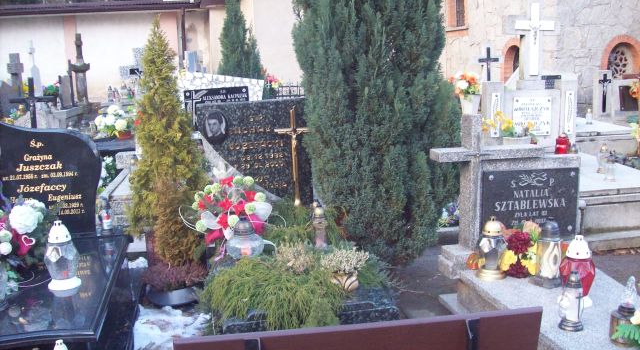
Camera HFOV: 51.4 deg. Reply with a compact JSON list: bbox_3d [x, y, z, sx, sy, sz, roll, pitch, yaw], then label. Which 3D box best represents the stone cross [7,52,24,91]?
[{"bbox_3d":[-5.490,-1.866,12.000,0.310,0.640,0.160,-3,9,-12],"label":"stone cross"}]

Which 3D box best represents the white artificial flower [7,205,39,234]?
[{"bbox_3d":[-1.492,0.224,3.350,0.145,0.130,0.130,-3,10,-11],"label":"white artificial flower"}]

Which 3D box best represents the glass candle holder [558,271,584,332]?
[{"bbox_3d":[1.119,0.553,2.948,0.107,0.257,0.107,-3,10,-12],"label":"glass candle holder"}]

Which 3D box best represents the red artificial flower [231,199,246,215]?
[{"bbox_3d":[-0.500,0.199,4.080,0.090,0.090,0.050,-2,9,-7],"label":"red artificial flower"}]

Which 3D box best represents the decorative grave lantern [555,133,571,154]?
[{"bbox_3d":[2.517,-0.318,6.900,0.155,0.220,0.155,-3,10,-12],"label":"decorative grave lantern"}]

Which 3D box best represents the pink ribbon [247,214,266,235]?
[{"bbox_3d":[-0.417,0.320,4.300,0.115,0.140,0.070,-2,8,-5],"label":"pink ribbon"}]

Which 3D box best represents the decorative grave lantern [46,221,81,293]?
[{"bbox_3d":[-1.395,0.432,3.620,0.185,0.345,0.185,-3,9,-12],"label":"decorative grave lantern"}]

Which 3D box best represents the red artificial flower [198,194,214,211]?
[{"bbox_3d":[-0.699,0.166,4.100,0.095,0.105,0.070,0,10,8],"label":"red artificial flower"}]

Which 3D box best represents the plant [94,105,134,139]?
[{"bbox_3d":[-2.223,-0.568,7.200,0.440,0.360,0.380,-3,10,-11],"label":"plant"}]

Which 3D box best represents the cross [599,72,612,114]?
[{"bbox_3d":[4.289,-1.232,10.000,0.210,0.600,0.070,-3,10,-12],"label":"cross"}]

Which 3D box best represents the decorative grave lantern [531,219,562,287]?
[{"bbox_3d":[1.151,0.389,3.350,0.160,0.349,0.155,-3,10,-12],"label":"decorative grave lantern"}]

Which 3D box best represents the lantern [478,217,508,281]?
[{"bbox_3d":[0.920,0.392,3.570,0.155,0.320,0.155,-3,9,-12],"label":"lantern"}]

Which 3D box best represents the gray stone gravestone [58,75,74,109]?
[{"bbox_3d":[-5.099,-1.661,13.400,0.100,0.670,0.750,-2,11,-6],"label":"gray stone gravestone"}]

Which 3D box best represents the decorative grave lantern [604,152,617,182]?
[{"bbox_3d":[2.512,-0.069,5.750,0.105,0.260,0.105,-3,10,-12],"label":"decorative grave lantern"}]

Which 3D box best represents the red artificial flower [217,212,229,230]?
[{"bbox_3d":[-0.586,0.276,4.000,0.080,0.110,0.070,-3,10,-8],"label":"red artificial flower"}]

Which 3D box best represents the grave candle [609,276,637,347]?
[{"bbox_3d":[1.464,0.651,3.200,0.140,0.325,0.140,-3,10,-12],"label":"grave candle"}]

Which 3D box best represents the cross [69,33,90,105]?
[{"bbox_3d":[-4.444,-1.950,12.300,0.380,1.330,0.270,-3,9,-12],"label":"cross"}]

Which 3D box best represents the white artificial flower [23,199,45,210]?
[{"bbox_3d":[-1.614,0.186,3.750,0.120,0.100,0.100,-8,12,-33],"label":"white artificial flower"}]

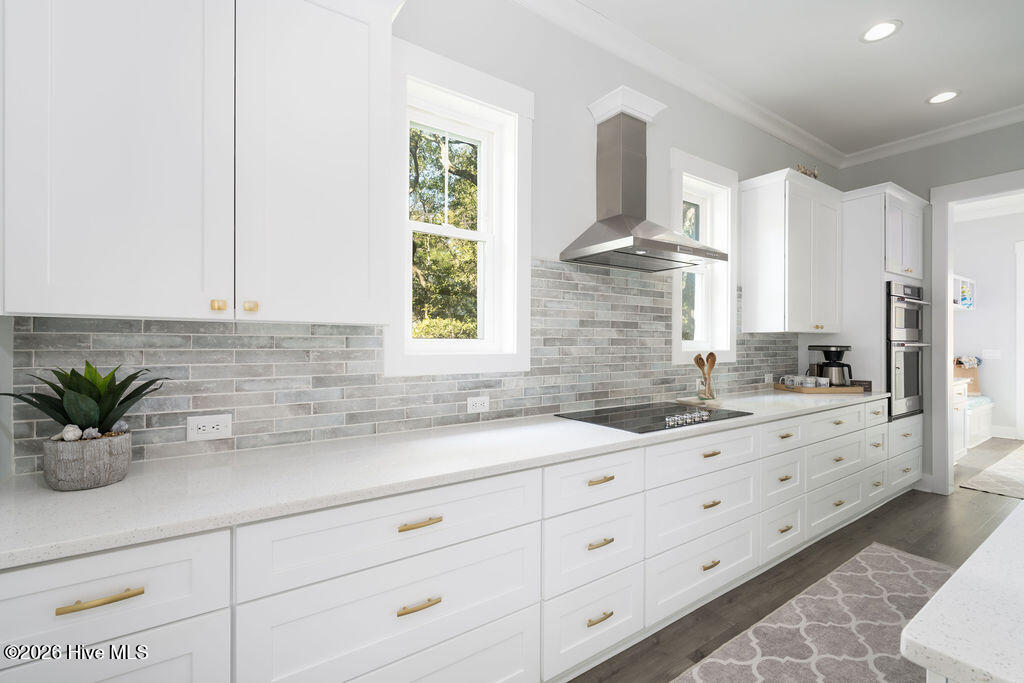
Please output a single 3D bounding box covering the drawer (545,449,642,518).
[{"bbox_3d":[0.212,0.524,1.778,0.504,0.181,0.430,0,0,-33],"label":"drawer"}]

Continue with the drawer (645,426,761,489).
[{"bbox_3d":[0.815,0.536,2.236,0.919,0.176,0.520,0,0,-33],"label":"drawer"}]

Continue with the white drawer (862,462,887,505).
[{"bbox_3d":[2.558,1.038,3.290,0.417,0.282,0.430,0,0,-33],"label":"white drawer"}]

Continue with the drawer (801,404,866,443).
[{"bbox_3d":[1.986,0.527,2.920,0.928,0.181,0.430,0,0,-33],"label":"drawer"}]

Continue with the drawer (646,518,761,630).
[{"bbox_3d":[0.812,1.035,2.166,0.886,0.282,0.430,0,0,-33],"label":"drawer"}]

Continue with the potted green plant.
[{"bbox_3d":[-1.166,0.223,1.183,0.330,0.331,0.310,0,0,-33],"label":"potted green plant"}]

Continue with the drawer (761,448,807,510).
[{"bbox_3d":[1.417,0.769,2.621,0.510,0.290,0.520,0,0,-33],"label":"drawer"}]

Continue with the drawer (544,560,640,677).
[{"bbox_3d":[0.194,1.057,1.857,0.536,0.287,0.550,0,0,-33],"label":"drawer"}]

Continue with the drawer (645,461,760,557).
[{"bbox_3d":[0.807,0.769,2.249,0.919,0.290,0.550,0,0,-33],"label":"drawer"}]

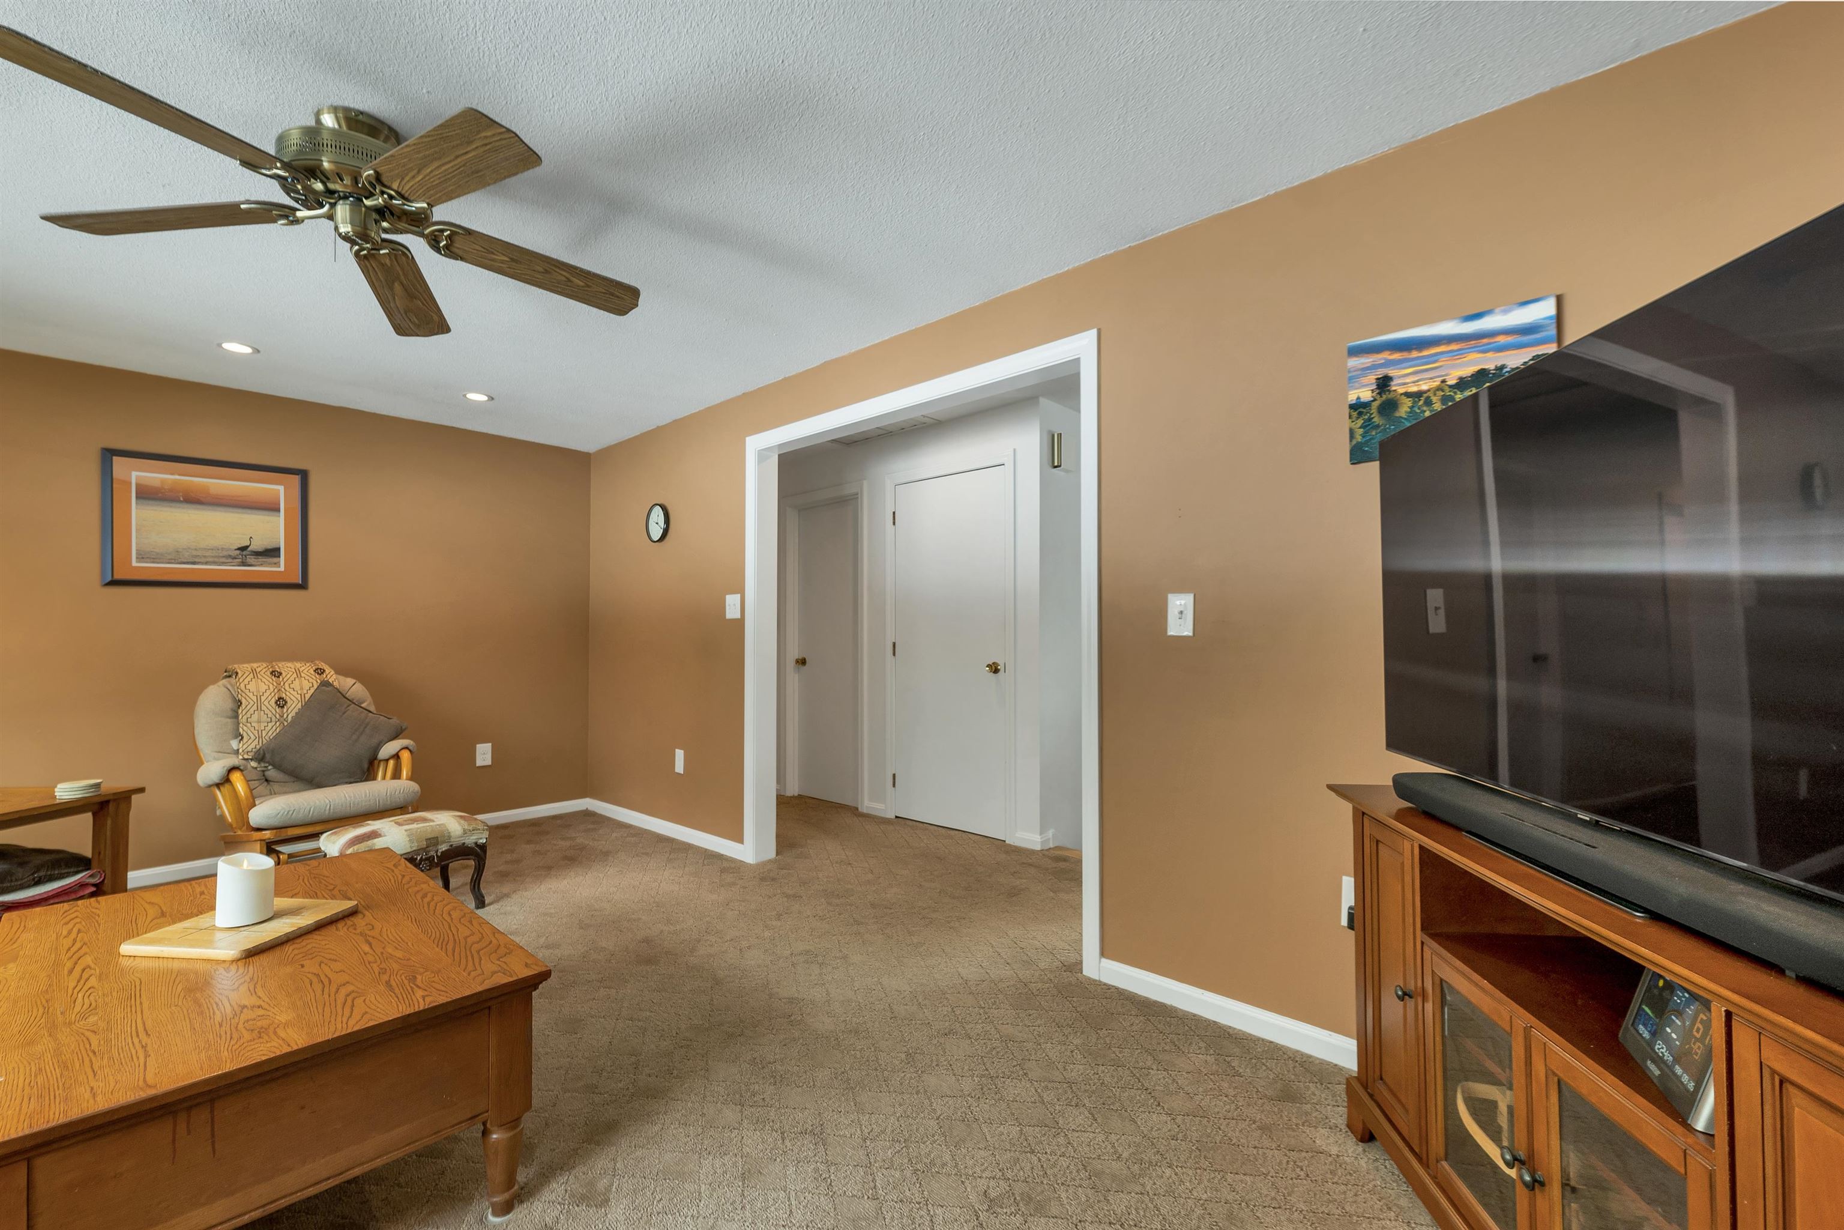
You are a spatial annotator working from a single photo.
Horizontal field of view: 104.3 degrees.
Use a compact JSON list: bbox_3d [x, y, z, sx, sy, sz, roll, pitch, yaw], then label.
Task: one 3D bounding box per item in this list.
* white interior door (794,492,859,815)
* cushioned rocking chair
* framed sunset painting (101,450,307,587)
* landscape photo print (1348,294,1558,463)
[{"bbox_3d":[-0.616,0.256,4.931,0.720,2.030,0.040,-2,-2,41],"label":"white interior door"},{"bbox_3d":[-2.730,0.729,3.246,0.760,1.000,0.680,-2,-2,37],"label":"cushioned rocking chair"},{"bbox_3d":[-3.425,-0.436,3.464,0.027,0.613,0.701,-2,-1,44],"label":"framed sunset painting"},{"bbox_3d":[1.277,-0.555,1.746,0.408,0.316,0.020,-2,-2,41],"label":"landscape photo print"}]

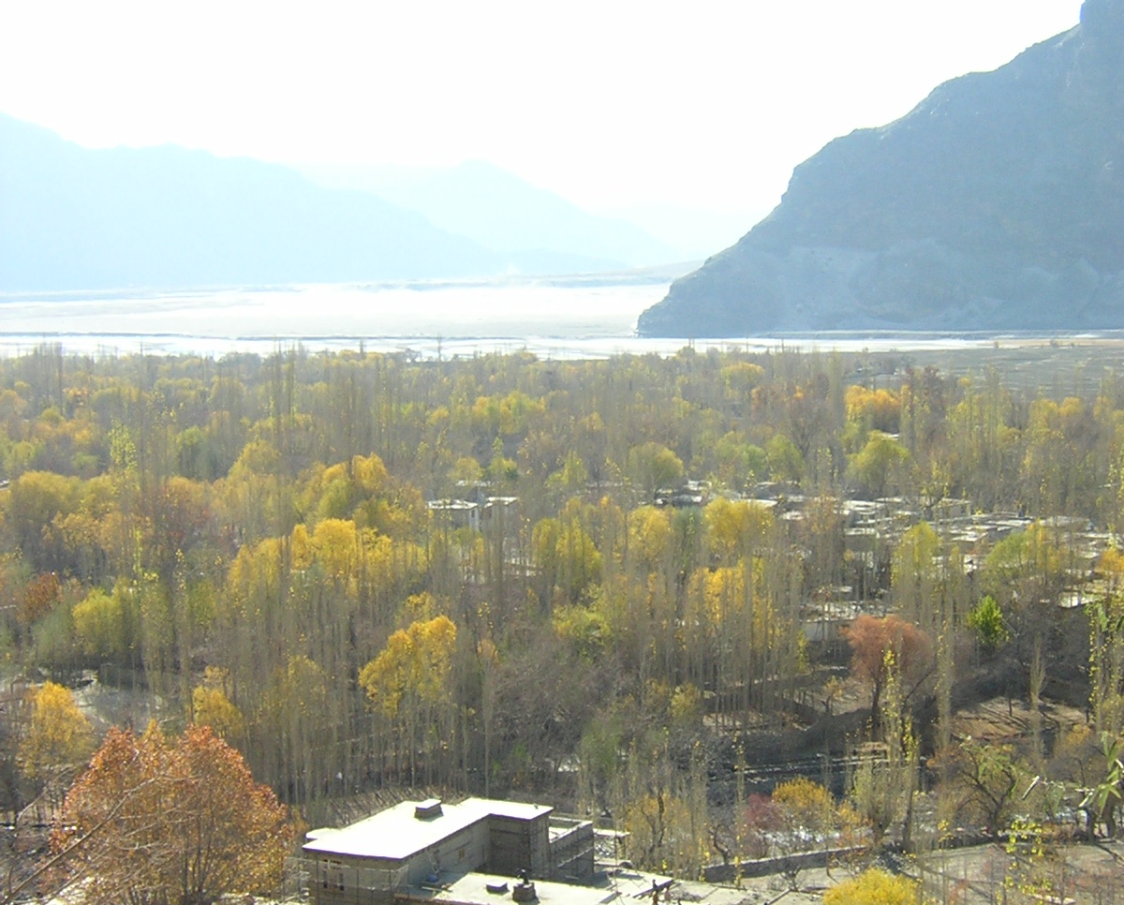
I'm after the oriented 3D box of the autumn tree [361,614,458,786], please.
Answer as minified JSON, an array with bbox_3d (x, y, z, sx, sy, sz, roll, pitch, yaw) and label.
[{"bbox_3d":[-16.810,27.370,224.720,10.730,19.300,9.500,0,6,0],"label":"autumn tree"}]

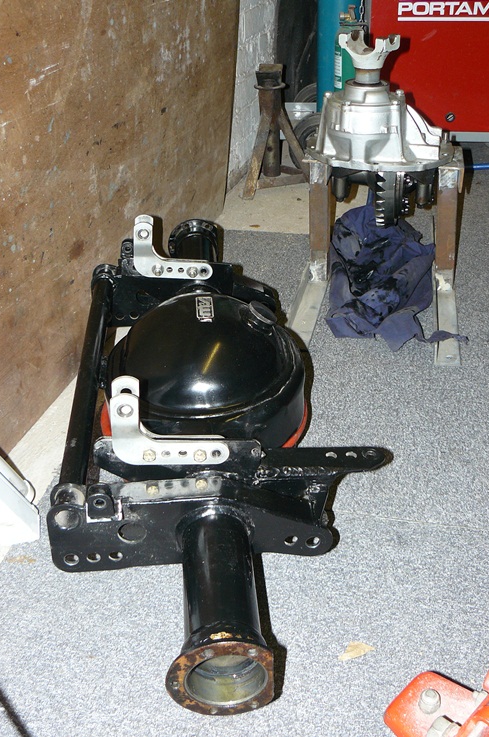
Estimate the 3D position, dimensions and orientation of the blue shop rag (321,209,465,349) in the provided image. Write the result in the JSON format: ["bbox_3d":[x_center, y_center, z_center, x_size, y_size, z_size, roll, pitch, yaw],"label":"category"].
[{"bbox_3d":[0.310,-0.210,1.599,0.275,0.120,0.460,2,32,7],"label":"blue shop rag"}]

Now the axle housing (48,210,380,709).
[{"bbox_3d":[-0.055,-0.037,1.225,0.430,0.246,1.150,-4,32,-3],"label":"axle housing"}]

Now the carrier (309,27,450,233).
[{"bbox_3d":[0.276,-0.468,1.550,0.305,0.385,0.300,3,32,9],"label":"carrier"}]

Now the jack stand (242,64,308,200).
[{"bbox_3d":[0.092,-0.682,2.179,0.220,0.330,0.215,-6,32,-6],"label":"jack stand"}]

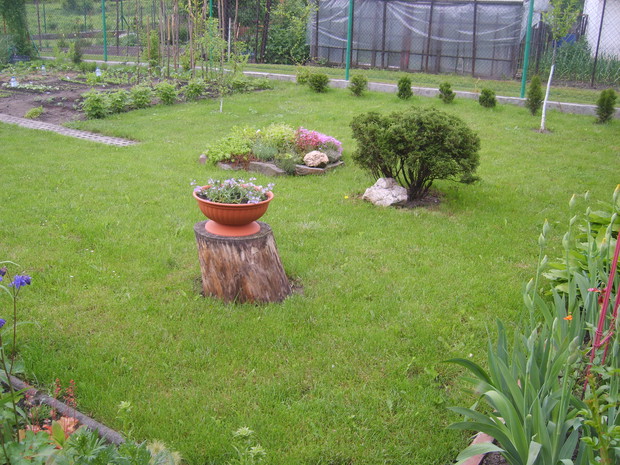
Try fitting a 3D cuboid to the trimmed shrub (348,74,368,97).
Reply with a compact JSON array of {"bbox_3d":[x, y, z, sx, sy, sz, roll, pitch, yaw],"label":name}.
[{"bbox_3d":[0.888,-2.649,11.350,0.330,0.350,0.330,3,19,4],"label":"trimmed shrub"}]

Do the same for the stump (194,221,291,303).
[{"bbox_3d":[-0.348,0.124,3.373,0.500,0.325,0.460,0,19,-6],"label":"stump"}]

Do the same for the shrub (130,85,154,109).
[{"bbox_3d":[-2.504,-2.040,9.360,0.355,0.330,0.350,-3,20,-14],"label":"shrub"}]

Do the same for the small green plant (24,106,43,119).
[{"bbox_3d":[-3.308,-1.436,7.500,0.220,0.135,0.200,2,18,0],"label":"small green plant"}]

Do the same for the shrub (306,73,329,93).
[{"bbox_3d":[0.121,-2.417,10.100,0.350,0.330,0.350,2,19,0],"label":"shrub"}]

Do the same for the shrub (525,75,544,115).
[{"bbox_3d":[2.995,-1.842,8.400,0.245,0.530,0.245,2,19,0],"label":"shrub"}]

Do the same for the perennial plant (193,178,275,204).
[{"bbox_3d":[-0.378,-0.200,3.100,0.390,0.140,0.360,2,19,0],"label":"perennial plant"}]

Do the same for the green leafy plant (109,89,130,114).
[{"bbox_3d":[-2.340,-1.609,7.700,0.280,0.300,0.280,2,18,0],"label":"green leafy plant"}]

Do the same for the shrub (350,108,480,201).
[{"bbox_3d":[0.868,-0.626,5.021,1.020,0.720,0.950,5,20,9],"label":"shrub"}]

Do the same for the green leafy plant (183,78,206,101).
[{"bbox_3d":[-1.910,-2.388,10.380,0.390,0.340,0.370,-2,20,-10],"label":"green leafy plant"}]

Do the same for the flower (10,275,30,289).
[{"bbox_3d":[-0.924,0.156,2.000,0.066,0.046,0.060,2,19,0],"label":"flower"}]

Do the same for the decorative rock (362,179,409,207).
[{"bbox_3d":[0.605,-0.340,4.980,0.345,0.190,0.270,4,20,7],"label":"decorative rock"}]

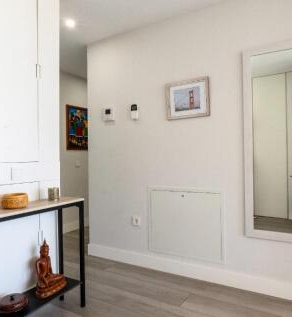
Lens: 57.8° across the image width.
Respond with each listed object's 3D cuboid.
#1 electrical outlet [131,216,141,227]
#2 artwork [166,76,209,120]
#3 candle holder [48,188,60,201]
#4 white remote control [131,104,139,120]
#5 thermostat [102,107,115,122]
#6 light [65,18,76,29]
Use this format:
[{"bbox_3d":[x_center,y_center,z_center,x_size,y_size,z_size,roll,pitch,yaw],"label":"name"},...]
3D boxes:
[{"bbox_3d":[-0.100,0.638,2.681,0.085,0.087,0.020,-1,0,30],"label":"electrical outlet"},{"bbox_3d":[0.384,-0.536,2.387,0.415,0.340,0.025,-1,0,30],"label":"artwork"},{"bbox_3d":[-0.676,0.263,1.943,0.075,0.082,0.075,-1,0,30],"label":"candle holder"},{"bbox_3d":[-0.110,-0.465,2.671,0.065,0.155,0.030,-1,0,30],"label":"white remote control"},{"bbox_3d":[-0.400,-0.481,2.840,0.140,0.140,0.030,-1,0,30],"label":"thermostat"},{"bbox_3d":[-0.718,-1.286,2.519,0.100,0.030,0.100,-1,0,30],"label":"light"}]

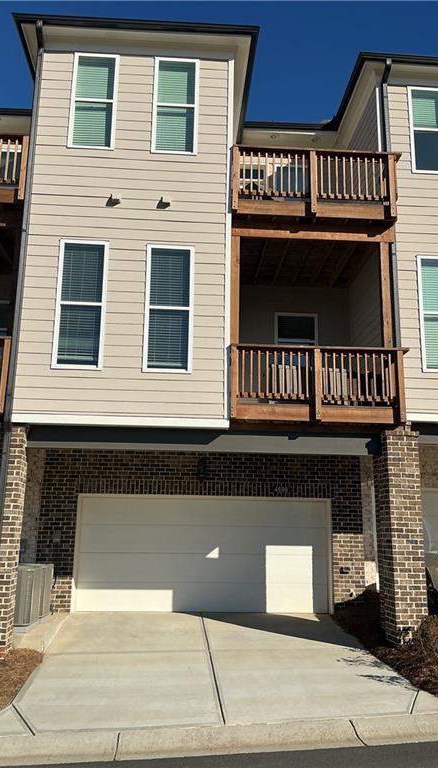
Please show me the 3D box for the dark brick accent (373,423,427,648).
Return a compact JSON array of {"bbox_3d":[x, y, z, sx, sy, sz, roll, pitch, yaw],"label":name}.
[{"bbox_3d":[2.822,2.286,9.579,0.489,3.205,0.490,2,-12,-3],"label":"dark brick accent"}]

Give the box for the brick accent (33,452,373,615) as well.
[{"bbox_3d":[-0.267,2.812,11.908,6.123,2.964,0.250,2,-12,-3],"label":"brick accent"}]

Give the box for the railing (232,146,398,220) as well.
[{"bbox_3d":[1.585,-3.189,10.144,2.755,1.210,0.380,2,-12,-3],"label":"railing"}]

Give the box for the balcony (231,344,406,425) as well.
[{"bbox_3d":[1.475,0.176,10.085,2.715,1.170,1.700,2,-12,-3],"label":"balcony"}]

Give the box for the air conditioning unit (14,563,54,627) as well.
[{"bbox_3d":[-3.251,3.440,10.345,0.650,0.904,1.550,2,-12,-3],"label":"air conditioning unit"}]

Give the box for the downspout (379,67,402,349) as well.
[{"bbox_3d":[2.905,-2.844,10.289,0.120,5.400,0.340,2,-12,-3],"label":"downspout"}]

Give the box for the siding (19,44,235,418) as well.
[{"bbox_3d":[-1.442,-2.485,10.177,3.316,6.481,0.250,2,-12,-3],"label":"siding"}]

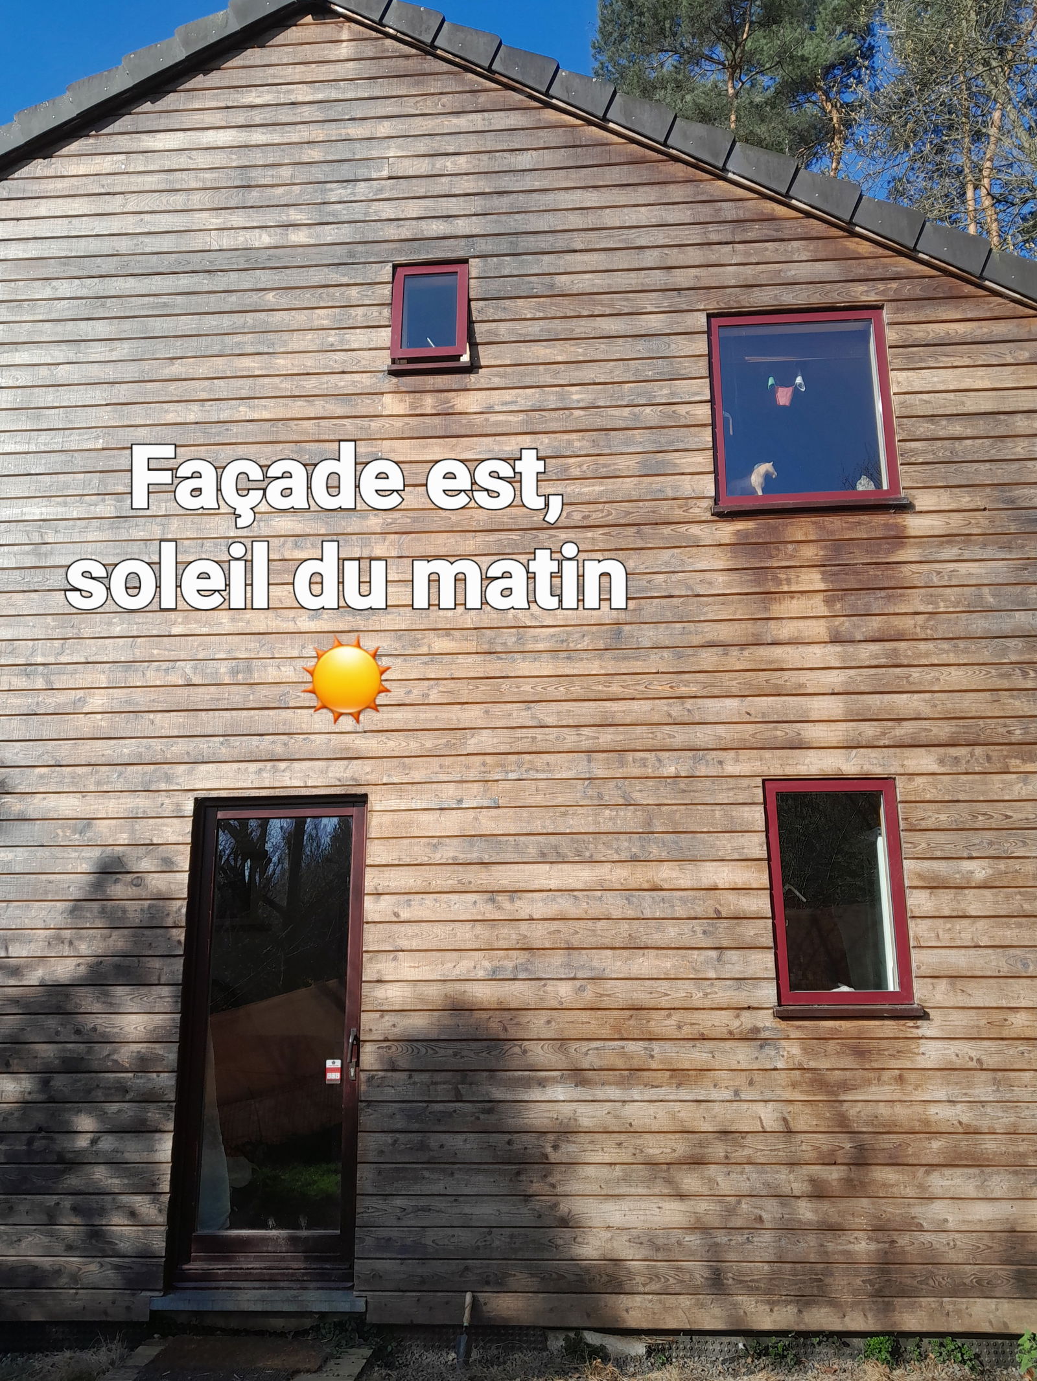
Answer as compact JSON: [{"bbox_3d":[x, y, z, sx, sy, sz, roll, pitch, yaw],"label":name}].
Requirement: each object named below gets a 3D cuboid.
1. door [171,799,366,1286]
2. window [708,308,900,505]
[{"bbox_3d":[-1.126,1.585,5.037,0.824,2.138,0.100,-2,-13,4],"label":"door"},{"bbox_3d":[1.436,-1.431,5.483,0.887,1.055,0.100,-2,-13,4],"label":"window"}]

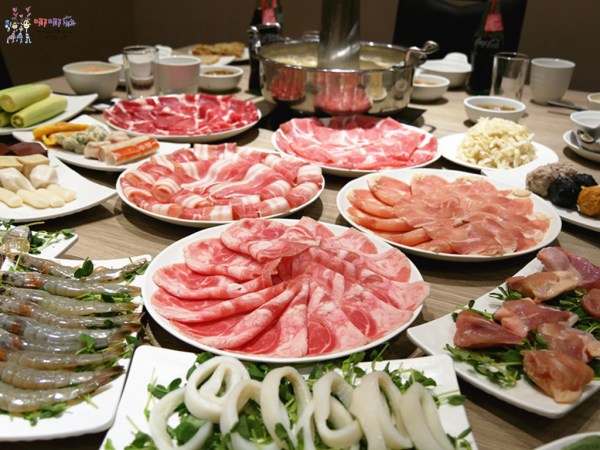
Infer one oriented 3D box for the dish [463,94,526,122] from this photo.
[{"bbox_3d":[0.341,-0.198,1.160,0.106,0.036,0.106,2,25,0],"label":"dish"}]

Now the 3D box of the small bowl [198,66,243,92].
[{"bbox_3d":[-0.164,-0.297,1.341,0.101,0.037,0.101,1,25,-1],"label":"small bowl"}]

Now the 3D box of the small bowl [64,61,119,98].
[{"bbox_3d":[-0.392,-0.272,1.254,0.107,0.054,0.107,1,25,-1],"label":"small bowl"}]

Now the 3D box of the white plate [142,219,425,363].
[{"bbox_3d":[-0.014,0.057,0.600,0.250,0.026,0.250,2,25,-1],"label":"white plate"}]

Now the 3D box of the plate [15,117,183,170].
[{"bbox_3d":[-0.282,-0.111,0.936,0.225,0.027,0.132,18,29,29],"label":"plate"}]

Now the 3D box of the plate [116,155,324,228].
[{"bbox_3d":[-0.097,-0.041,0.810,0.250,0.027,0.250,1,25,-1],"label":"plate"}]

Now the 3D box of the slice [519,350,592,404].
[{"bbox_3d":[0.185,0.108,0.471,0.053,0.026,0.044,19,30,31],"label":"slice"}]

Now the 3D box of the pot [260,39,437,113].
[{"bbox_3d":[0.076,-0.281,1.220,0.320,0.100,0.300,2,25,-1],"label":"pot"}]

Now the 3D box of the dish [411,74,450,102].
[{"bbox_3d":[0.245,-0.271,1.311,0.102,0.038,0.102,2,25,0],"label":"dish"}]

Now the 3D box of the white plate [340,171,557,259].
[{"bbox_3d":[0.166,-0.009,0.759,0.250,0.027,0.250,1,25,-1],"label":"white plate"}]

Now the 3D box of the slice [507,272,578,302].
[{"bbox_3d":[0.217,0.055,0.588,0.066,0.020,0.042,2,25,0],"label":"slice"}]

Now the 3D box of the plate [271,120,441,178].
[{"bbox_3d":[0.082,-0.113,0.976,0.250,0.027,0.250,1,25,-1],"label":"plate"}]

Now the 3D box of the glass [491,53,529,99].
[{"bbox_3d":[0.409,-0.288,1.300,0.066,0.086,0.066,2,25,0],"label":"glass"}]

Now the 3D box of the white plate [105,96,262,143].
[{"bbox_3d":[-0.186,-0.168,1.065,0.250,0.026,0.250,2,25,-1],"label":"white plate"}]

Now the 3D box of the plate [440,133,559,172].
[{"bbox_3d":[0.287,-0.100,0.962,0.170,0.022,0.170,2,25,0],"label":"plate"}]

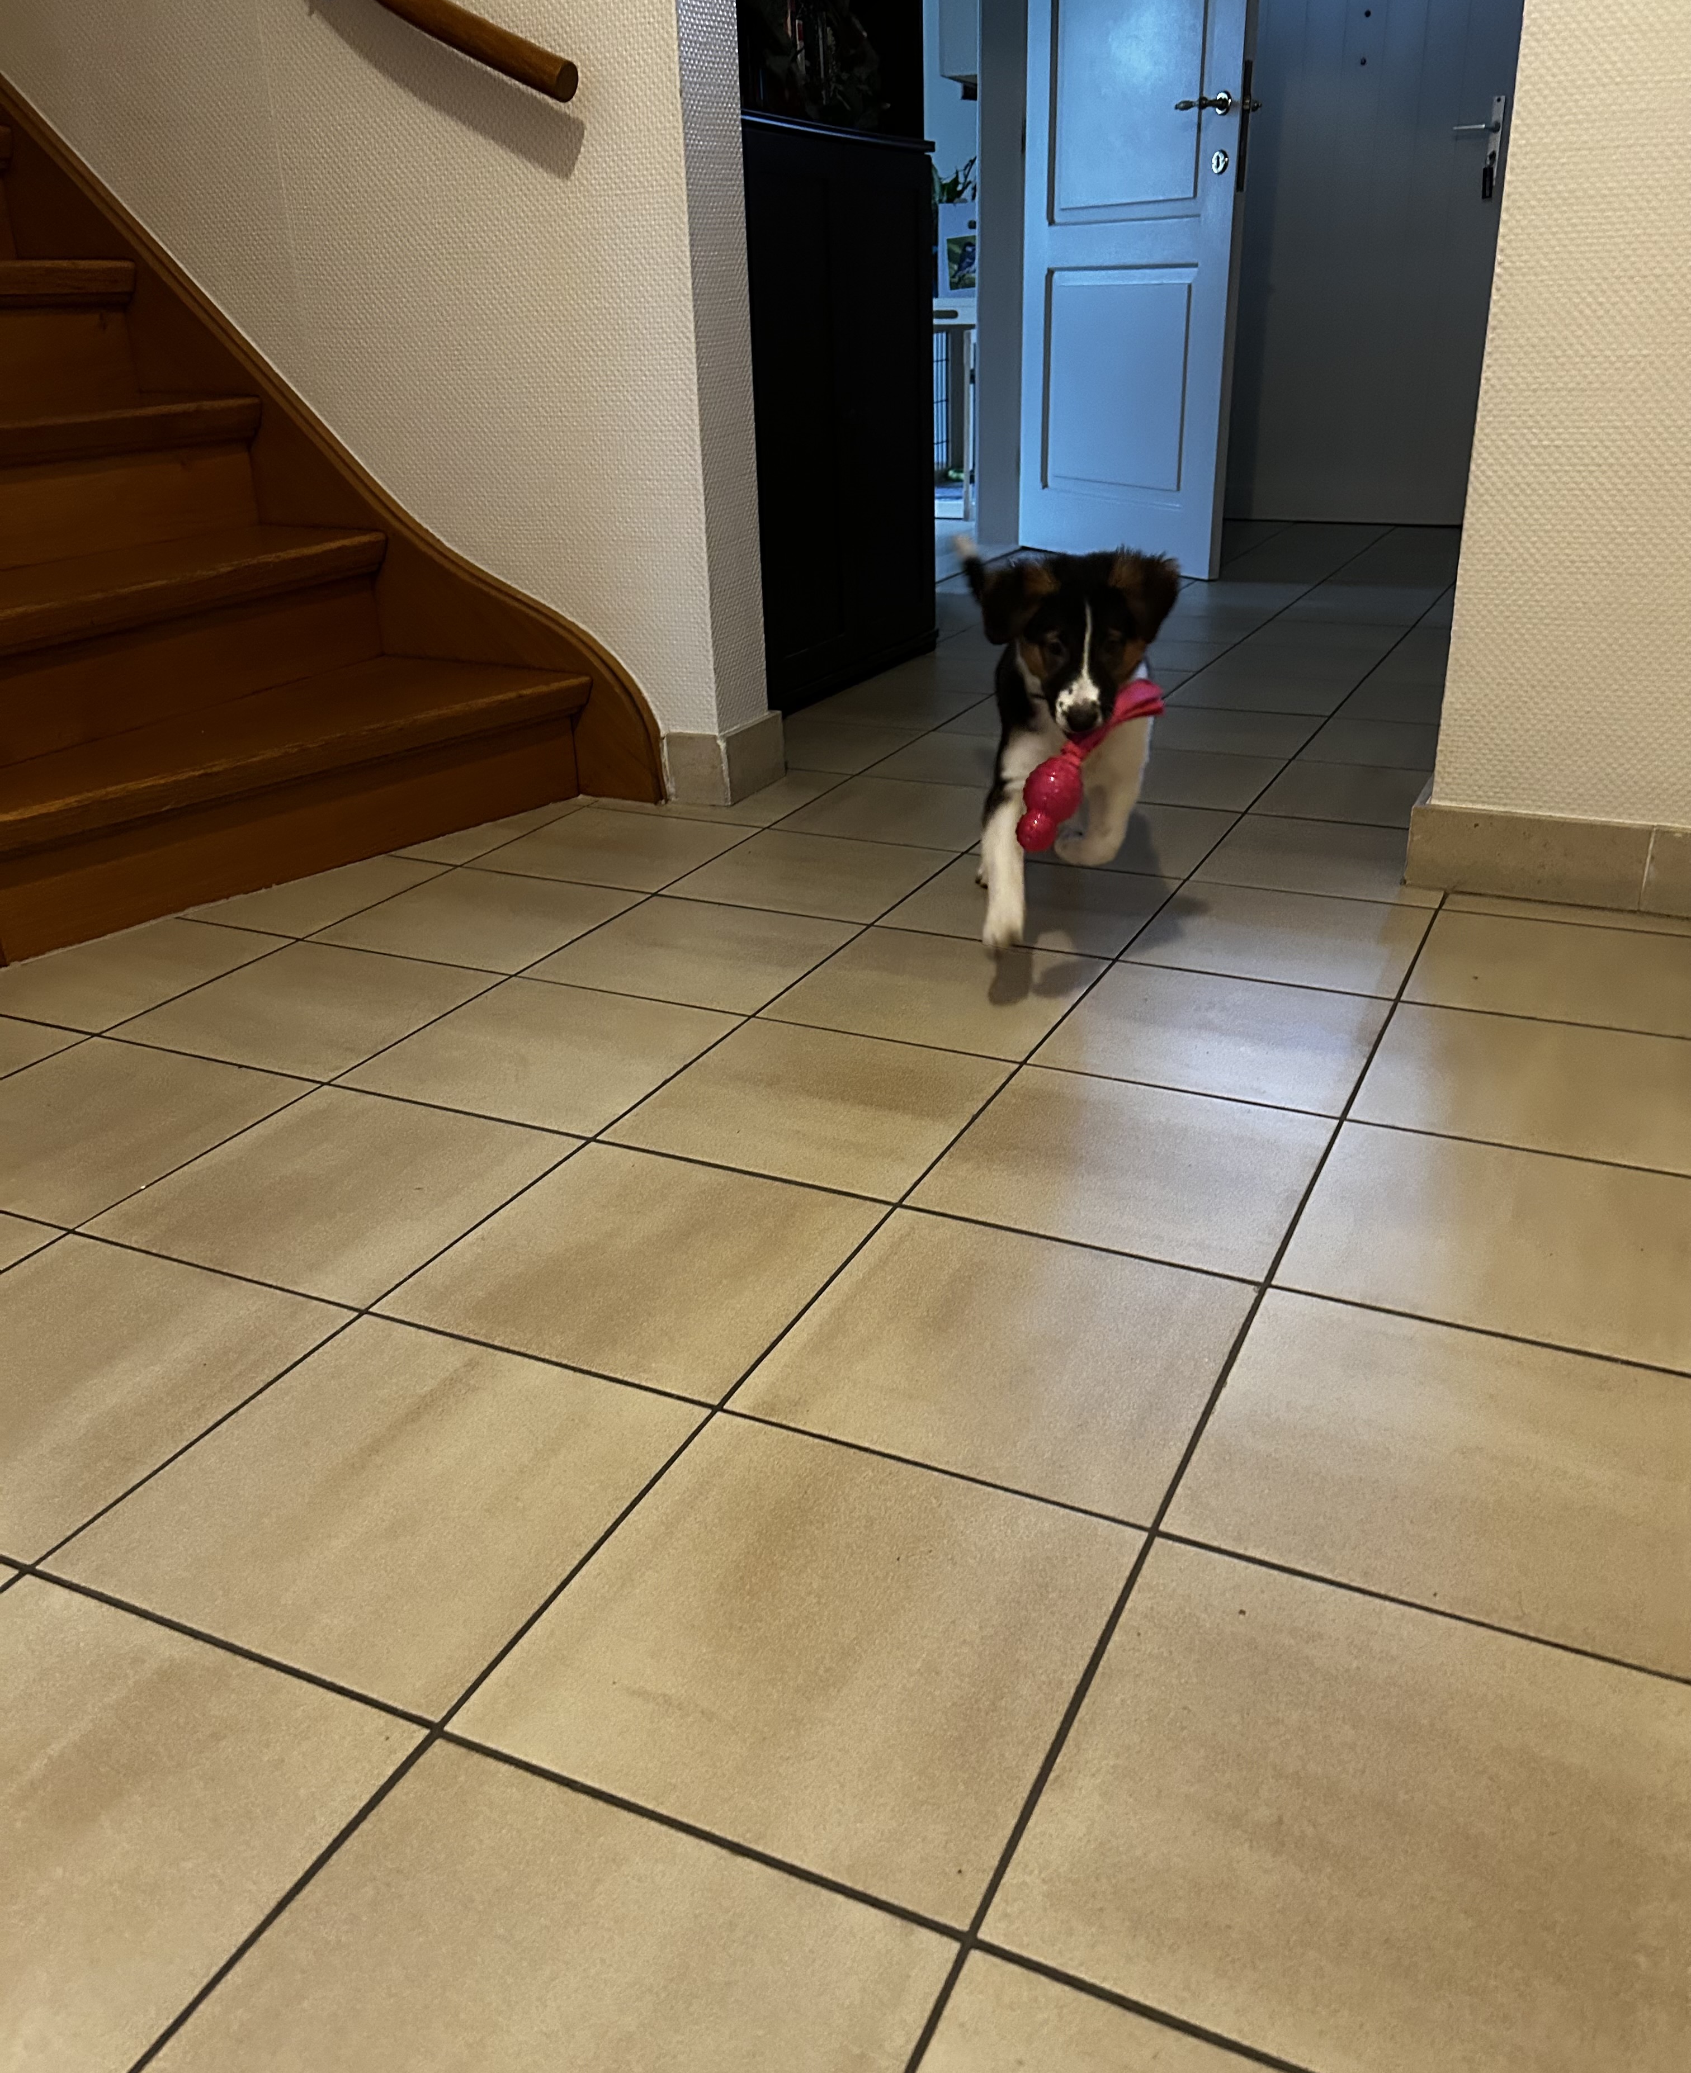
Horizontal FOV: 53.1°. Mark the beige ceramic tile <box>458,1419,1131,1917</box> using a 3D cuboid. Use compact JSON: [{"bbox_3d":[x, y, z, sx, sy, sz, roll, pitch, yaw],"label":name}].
[{"bbox_3d":[-0.015,0.339,0.960,0.297,0.012,0.297,10,26,24],"label":"beige ceramic tile"}]

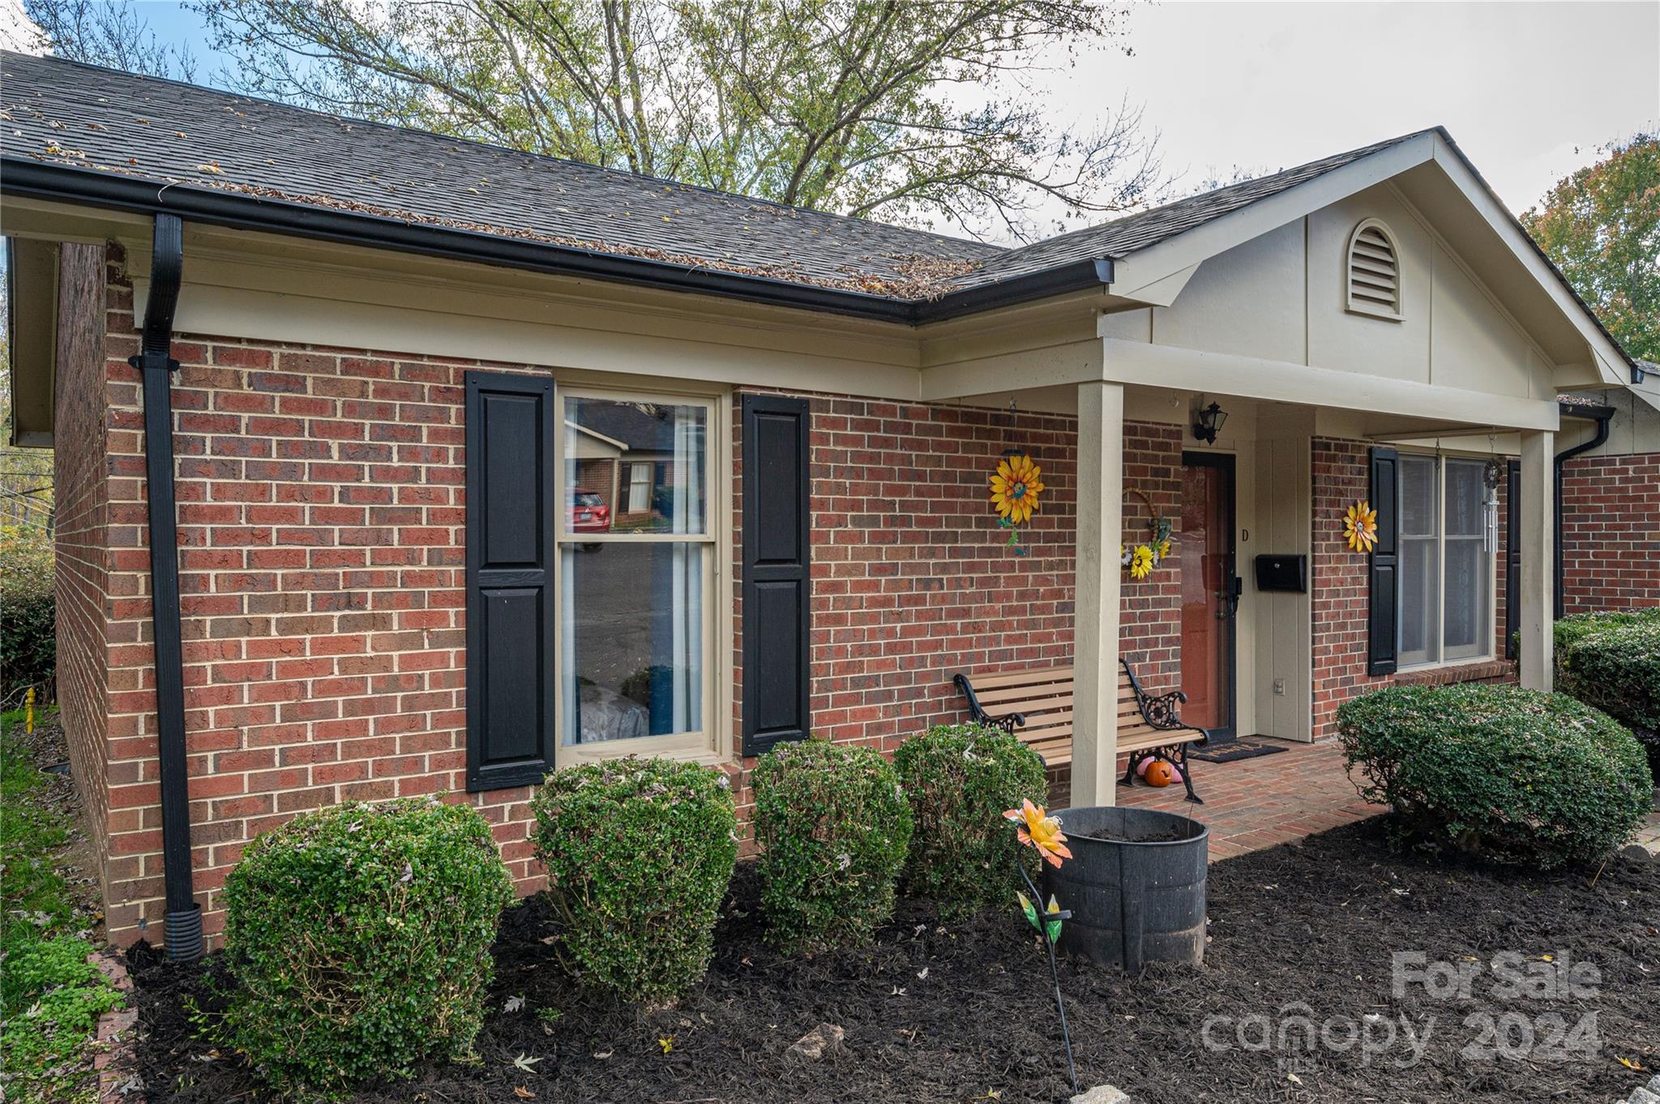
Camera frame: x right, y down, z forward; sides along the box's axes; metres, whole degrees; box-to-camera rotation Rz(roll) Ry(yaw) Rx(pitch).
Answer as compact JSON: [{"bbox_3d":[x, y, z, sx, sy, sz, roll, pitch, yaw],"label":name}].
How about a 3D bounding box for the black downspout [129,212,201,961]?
[{"bbox_3d":[-2.199,0.170,3.523,0.190,2.500,0.380,0,1,-34],"label":"black downspout"}]

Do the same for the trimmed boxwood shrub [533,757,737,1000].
[{"bbox_3d":[-0.647,1.081,3.525,0.632,0.705,0.619,0,1,0],"label":"trimmed boxwood shrub"}]

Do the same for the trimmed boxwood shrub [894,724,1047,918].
[{"bbox_3d":[0.569,1.078,4.318,0.570,0.696,0.558,0,1,0],"label":"trimmed boxwood shrub"}]

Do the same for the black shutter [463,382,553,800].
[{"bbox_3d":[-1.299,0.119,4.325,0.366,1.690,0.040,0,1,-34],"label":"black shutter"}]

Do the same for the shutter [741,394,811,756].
[{"bbox_3d":[-0.251,0.111,5.023,0.370,1.690,0.040,0,1,-34],"label":"shutter"}]

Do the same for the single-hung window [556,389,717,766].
[{"bbox_3d":[-0.839,0.105,4.728,0.800,1.650,0.100,0,1,-34],"label":"single-hung window"}]

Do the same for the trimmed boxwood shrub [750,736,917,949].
[{"bbox_3d":[0.007,1.079,3.945,0.550,0.701,0.539,0,1,0],"label":"trimmed boxwood shrub"}]

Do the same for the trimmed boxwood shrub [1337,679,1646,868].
[{"bbox_3d":[3.188,1.040,5.129,1.443,0.766,1.155,0,1,-34],"label":"trimmed boxwood shrub"}]

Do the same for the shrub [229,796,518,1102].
[{"bbox_3d":[-1.341,1.101,3.110,0.762,0.674,0.747,0,1,-34],"label":"shrub"}]

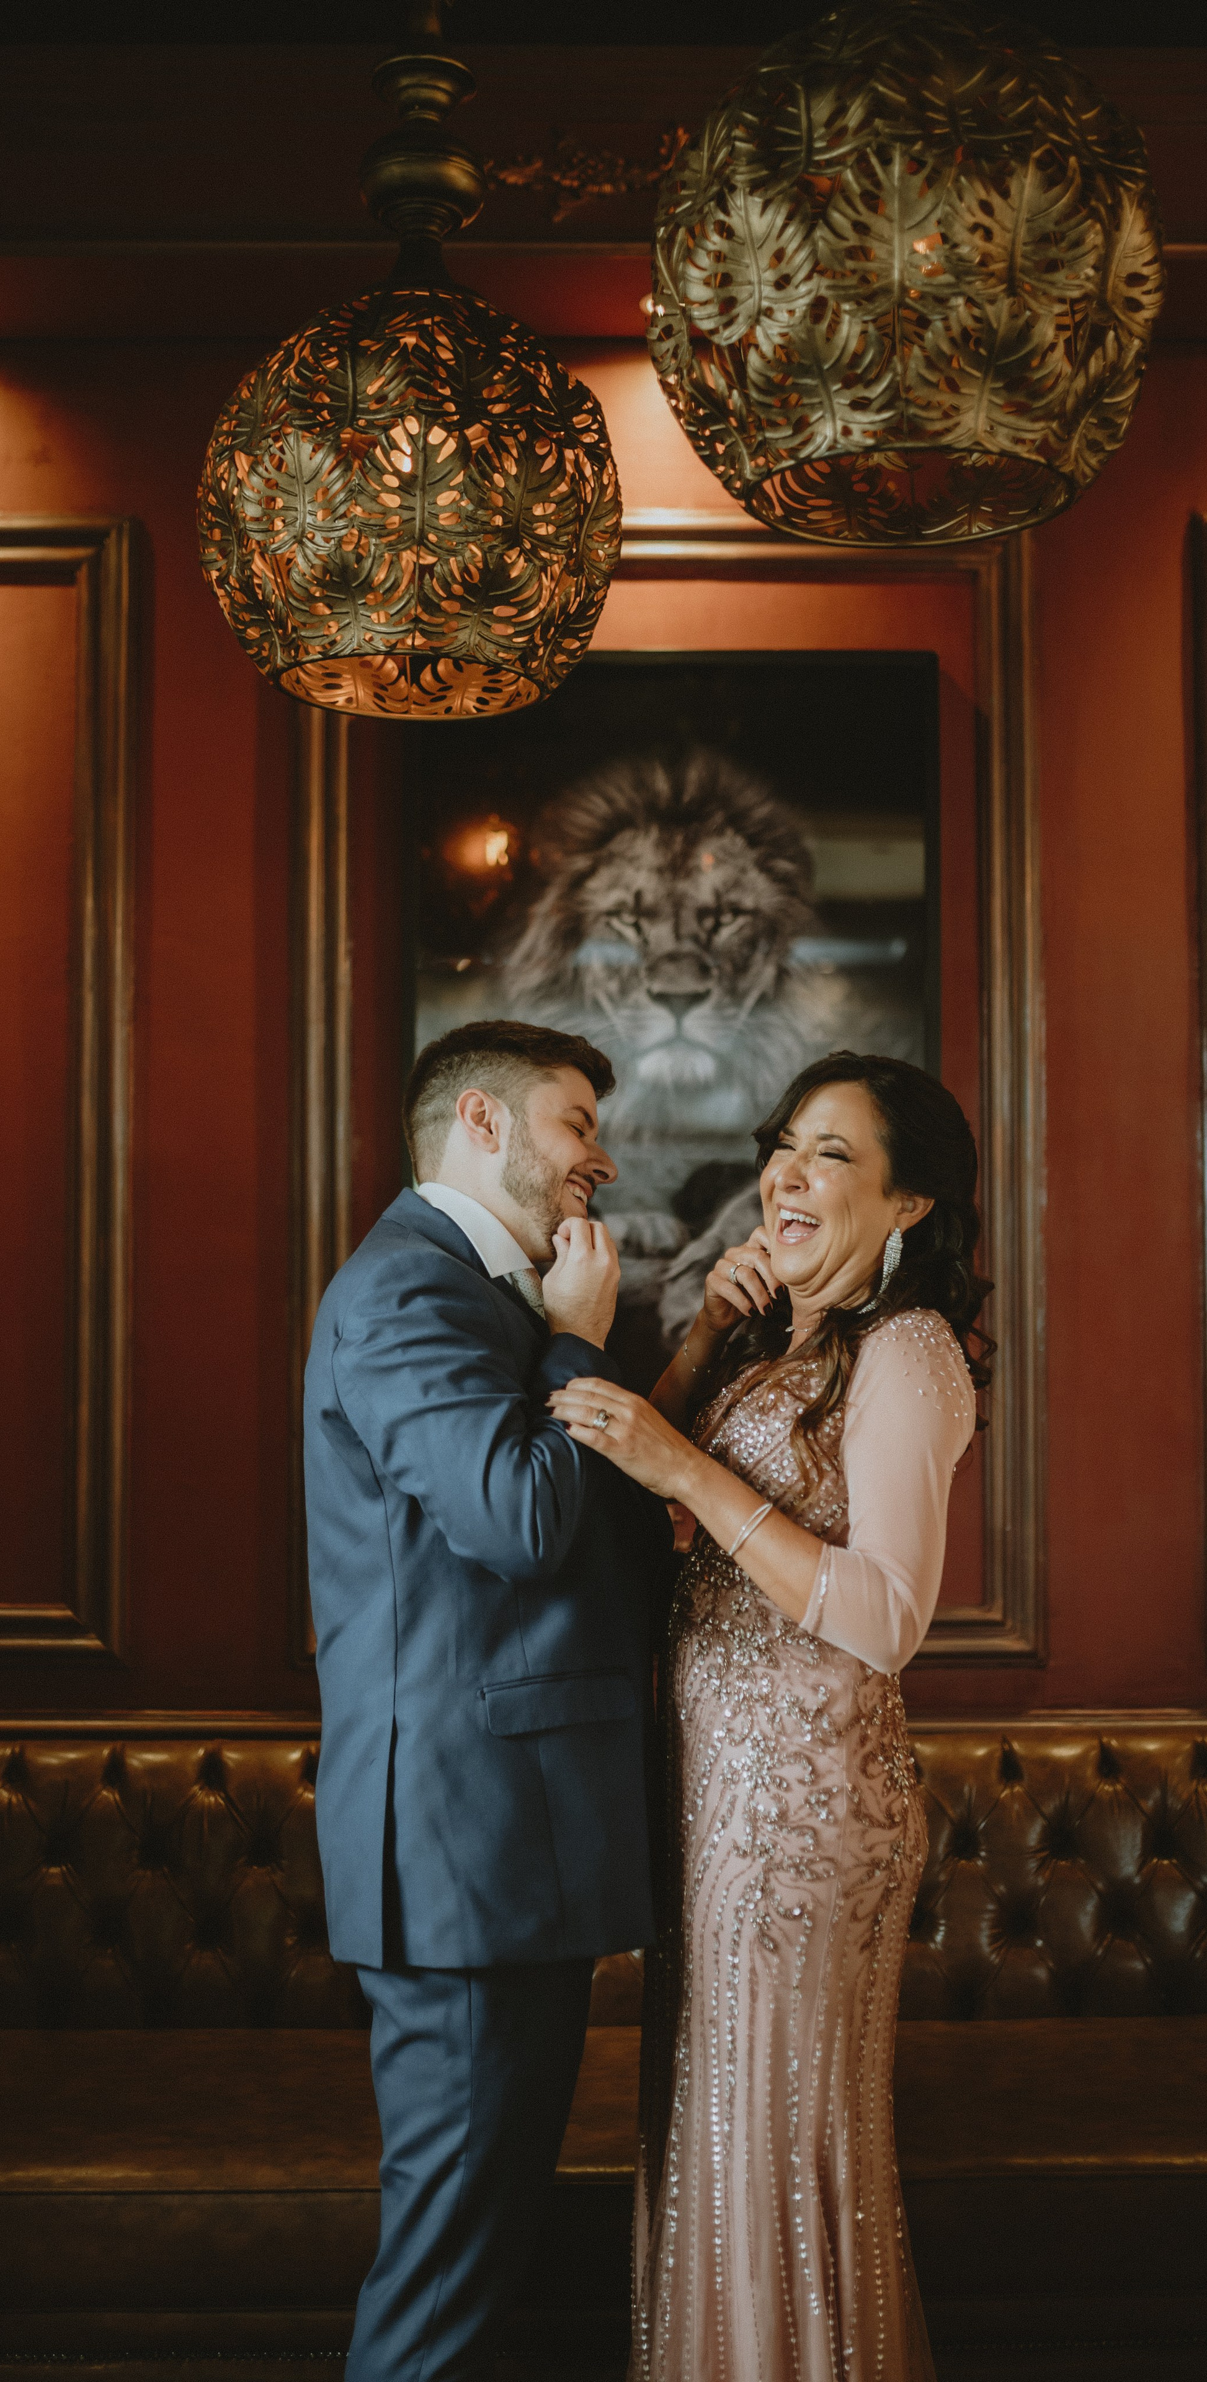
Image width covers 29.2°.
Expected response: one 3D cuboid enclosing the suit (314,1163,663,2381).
[{"bbox_3d":[-0.115,0.765,2.390,0.400,1.500,0.530,0,-2,-10],"label":"suit"}]

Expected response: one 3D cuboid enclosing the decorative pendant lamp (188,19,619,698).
[{"bbox_3d":[-0.178,-0.800,2.190,0.400,0.660,0.400,0,-2,0],"label":"decorative pendant lamp"}]

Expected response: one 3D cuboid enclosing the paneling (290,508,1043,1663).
[{"bbox_3d":[0.090,-0.153,3.380,1.100,1.680,0.060,0,-2,0],"label":"paneling"}]

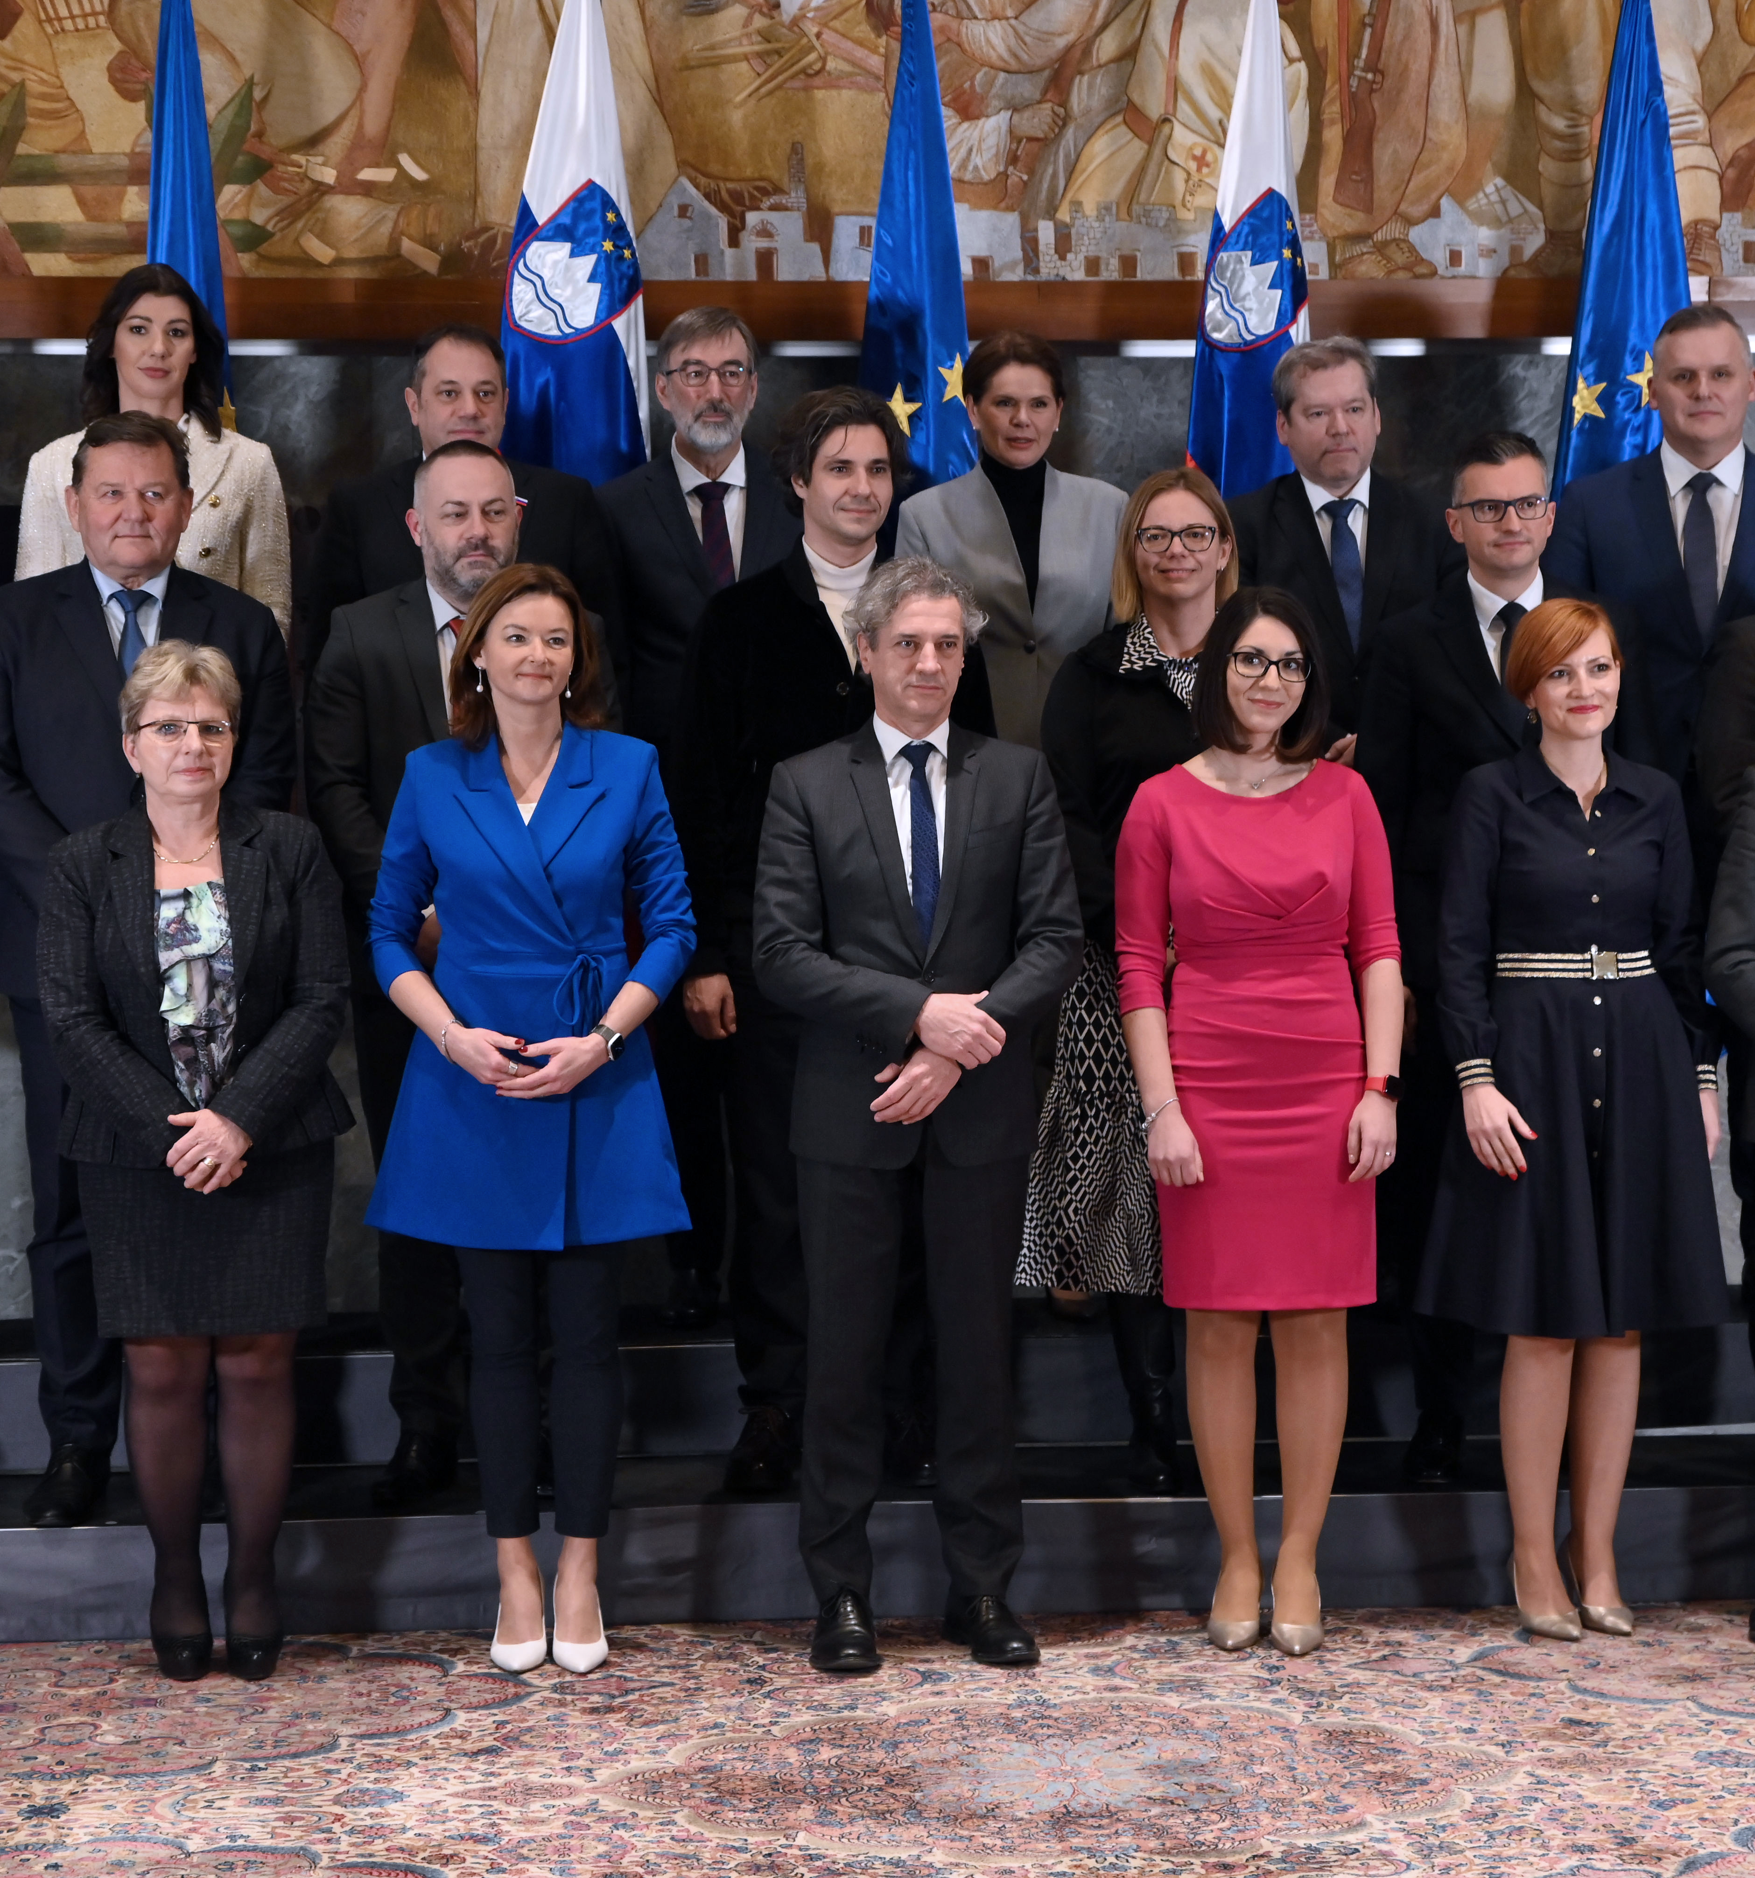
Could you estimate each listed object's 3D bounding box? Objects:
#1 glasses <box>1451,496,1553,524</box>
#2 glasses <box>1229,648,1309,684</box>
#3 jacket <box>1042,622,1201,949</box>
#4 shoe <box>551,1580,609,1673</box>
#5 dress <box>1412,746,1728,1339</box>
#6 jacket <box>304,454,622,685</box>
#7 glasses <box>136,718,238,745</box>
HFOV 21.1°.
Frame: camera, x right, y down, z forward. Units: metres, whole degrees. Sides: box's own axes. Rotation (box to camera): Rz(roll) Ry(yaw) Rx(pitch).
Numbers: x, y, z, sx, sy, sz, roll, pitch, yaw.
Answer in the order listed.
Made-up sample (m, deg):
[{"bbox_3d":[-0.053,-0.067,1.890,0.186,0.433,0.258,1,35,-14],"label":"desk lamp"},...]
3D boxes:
[{"bbox_3d":[1.086,-0.743,8.170,0.142,0.045,0.145,-1,4,-9],"label":"glasses"},{"bbox_3d":[0.645,-0.447,7.708,0.136,0.046,0.140,8,3,3],"label":"glasses"},{"bbox_3d":[0.521,-0.258,8.129,0.470,0.600,0.270,-1,3,-16],"label":"jacket"},{"bbox_3d":[-0.480,1.107,7.610,0.088,0.120,0.235,-1,3,-5],"label":"shoe"},{"bbox_3d":[1.159,0.172,7.870,0.480,0.960,0.360,-1,4,-10],"label":"dress"},{"bbox_3d":[-0.748,-0.513,8.554,0.570,0.740,0.310,-1,3,-9],"label":"jacket"},{"bbox_3d":[-1.118,-0.335,7.600,0.136,0.041,0.140,-2,4,-20],"label":"glasses"}]

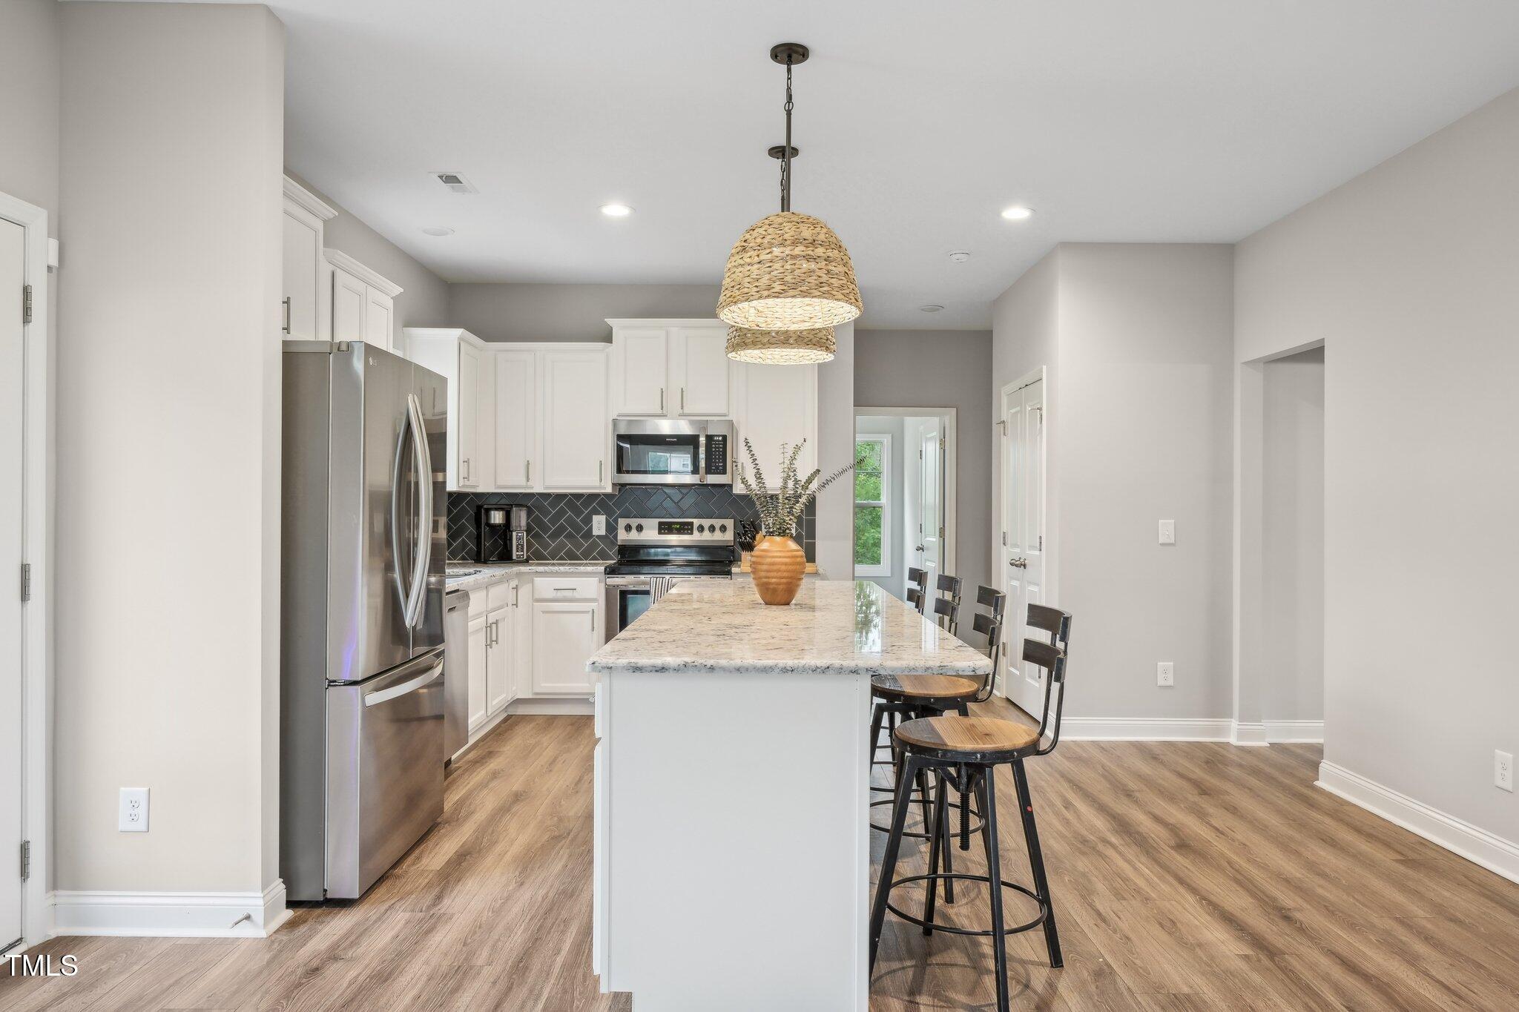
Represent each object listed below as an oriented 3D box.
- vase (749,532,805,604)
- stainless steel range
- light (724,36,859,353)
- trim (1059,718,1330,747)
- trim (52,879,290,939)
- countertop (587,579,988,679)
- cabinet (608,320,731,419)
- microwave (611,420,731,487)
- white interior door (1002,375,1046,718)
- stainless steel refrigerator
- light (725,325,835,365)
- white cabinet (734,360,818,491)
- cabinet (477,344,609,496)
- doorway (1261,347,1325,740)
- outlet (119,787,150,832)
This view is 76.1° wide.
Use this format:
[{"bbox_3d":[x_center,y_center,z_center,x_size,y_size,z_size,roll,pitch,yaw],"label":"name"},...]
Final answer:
[{"bbox_3d":[0.075,0.247,3.789,0.218,0.266,0.218,0,0,1],"label":"vase"},{"bbox_3d":[-0.541,0.677,6.095,0.757,1.195,0.670,0,0,0],"label":"stainless steel range"},{"bbox_3d":[0.104,-1.032,3.126,0.456,0.853,0.456,0,0,1],"label":"light"},{"bbox_3d":[2.335,1.212,5.235,1.410,0.133,0.130,0,0,0],"label":"trim"},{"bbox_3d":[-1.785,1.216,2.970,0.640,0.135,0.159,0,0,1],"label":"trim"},{"bbox_3d":[0.070,0.383,3.480,0.960,0.033,2.420,0,0,0],"label":"countertop"},{"bbox_3d":[-0.536,-0.858,6.270,0.780,0.618,0.360,0,0,0],"label":"cabinet"},{"bbox_3d":[-0.536,-0.334,6.250,0.756,0.408,0.400,0,0,0],"label":"microwave"},{"bbox_3d":[1.665,0.242,6.005,0.110,2.065,0.990,0,0,0],"label":"white interior door"},{"bbox_3d":[-1.624,0.380,3.508,0.840,1.810,0.830,0,0,1],"label":"stainless steel refrigerator"},{"bbox_3d":[0.090,-0.782,4.020,0.460,0.335,0.460,0,0,0],"label":"light"},{"bbox_3d":[0.103,-0.545,6.194,0.535,0.907,0.370,0,0,1],"label":"white cabinet"},{"bbox_3d":[-1.355,-0.552,6.270,0.870,0.932,0.360,0,0,0],"label":"cabinet"},{"bbox_3d":[2.667,0.268,4.876,0.130,2.081,0.810,0,0,1],"label":"doorway"},{"bbox_3d":[-1.880,0.916,2.919,0.090,0.131,0.012,0,0,1],"label":"outlet"}]

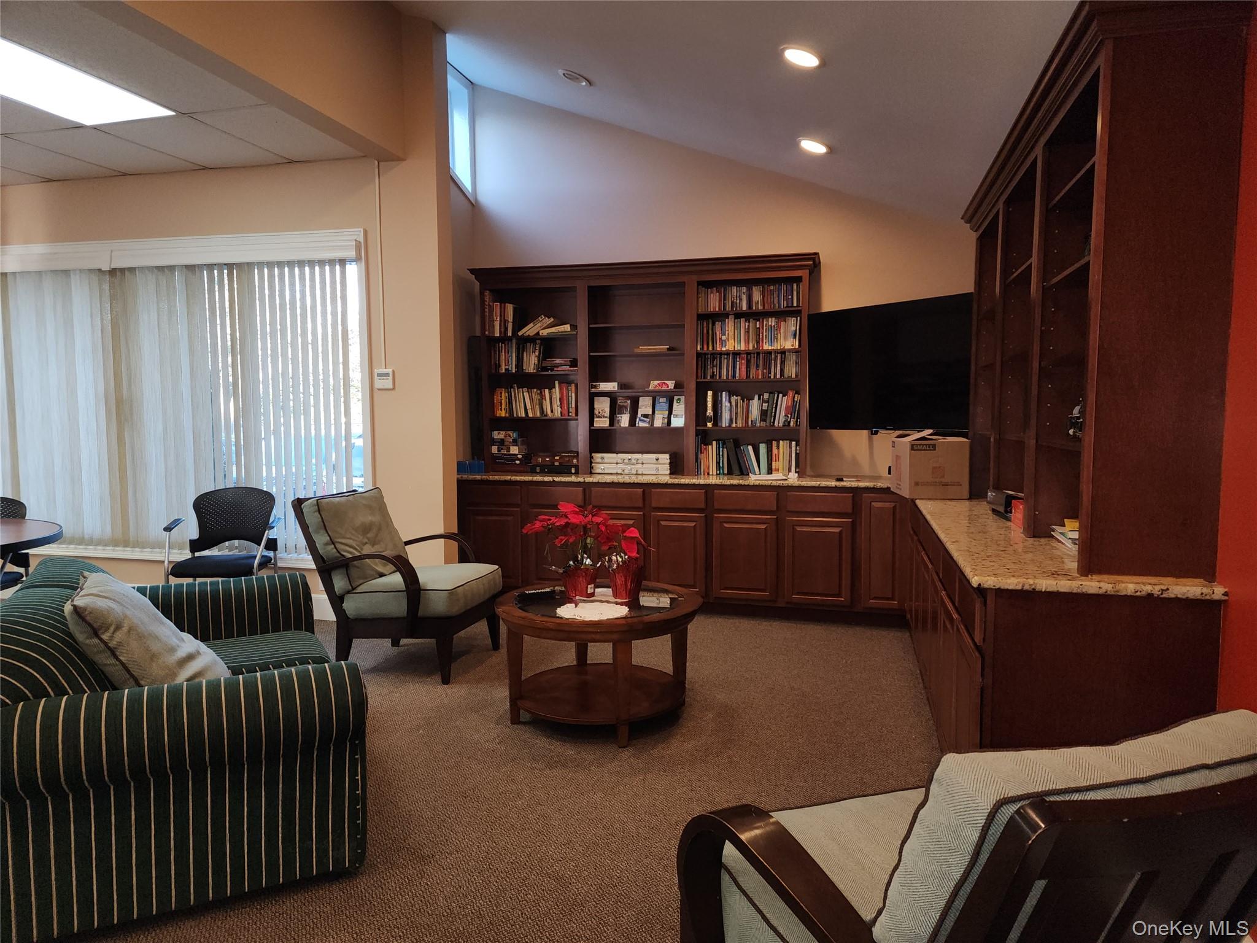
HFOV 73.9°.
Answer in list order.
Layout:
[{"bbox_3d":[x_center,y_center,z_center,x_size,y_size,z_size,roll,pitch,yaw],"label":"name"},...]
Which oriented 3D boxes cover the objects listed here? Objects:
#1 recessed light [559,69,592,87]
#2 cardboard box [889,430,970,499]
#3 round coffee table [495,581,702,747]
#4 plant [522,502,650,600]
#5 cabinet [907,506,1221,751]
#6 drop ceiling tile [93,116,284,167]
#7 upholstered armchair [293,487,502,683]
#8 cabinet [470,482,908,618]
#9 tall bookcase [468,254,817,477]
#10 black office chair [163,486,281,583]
[{"bbox_3d":[-0.334,-2.447,5.190,0.200,0.030,0.200,22,9,13],"label":"recessed light"},{"bbox_3d":[1.663,-0.031,4.624,0.310,0.330,0.410,1,4,8],"label":"cardboard box"},{"bbox_3d":[-0.125,0.838,3.755,0.920,0.506,0.920,0,4,0],"label":"round coffee table"},{"bbox_3d":[-0.184,0.371,3.813,0.560,0.450,0.440,1,4,15],"label":"plant"},{"bbox_3d":[1.653,0.642,3.748,0.620,0.895,3.170,1,4,15],"label":"cabinet"},{"bbox_3d":[-2.530,-1.915,4.897,0.610,0.020,0.830,1,4,15],"label":"drop ceiling tile"},{"bbox_3d":[-1.212,0.584,4.531,0.900,0.910,0.700,1,4,13],"label":"upholstered armchair"},{"bbox_3d":[0.291,0.498,5.909,3.200,0.895,0.630,1,4,15],"label":"cabinet"},{"bbox_3d":[0.091,-0.714,6.011,2.480,1.500,0.370,1,4,15],"label":"tall bookcase"},{"bbox_3d":[-2.449,0.565,5.125,0.610,0.870,0.570,-1,4,-7],"label":"black office chair"}]

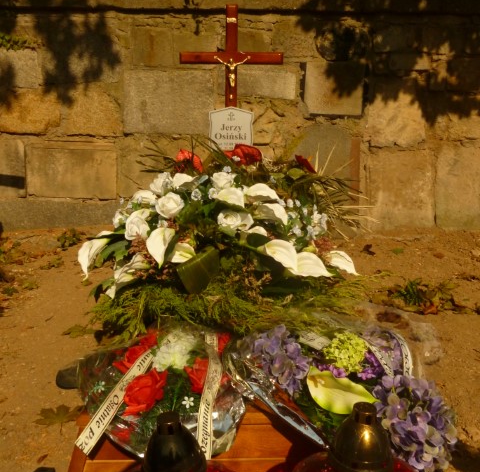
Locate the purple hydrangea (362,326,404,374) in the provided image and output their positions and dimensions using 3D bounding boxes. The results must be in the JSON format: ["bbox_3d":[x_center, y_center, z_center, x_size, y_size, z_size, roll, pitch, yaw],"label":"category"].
[{"bbox_3d":[0.305,0.245,1.110,0.095,0.105,0.100,0,11,0],"label":"purple hydrangea"}]

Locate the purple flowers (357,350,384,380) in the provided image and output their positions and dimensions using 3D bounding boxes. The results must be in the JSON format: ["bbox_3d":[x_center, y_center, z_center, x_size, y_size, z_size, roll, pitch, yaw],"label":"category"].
[{"bbox_3d":[0.266,0.265,1.060,0.060,0.062,0.060,0,11,0],"label":"purple flowers"}]

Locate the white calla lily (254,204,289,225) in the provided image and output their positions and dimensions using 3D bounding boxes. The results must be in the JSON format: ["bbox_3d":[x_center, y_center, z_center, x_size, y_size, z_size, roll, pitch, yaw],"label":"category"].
[{"bbox_3d":[0.098,-0.071,1.630,0.110,0.072,0.095,-5,12,-23],"label":"white calla lily"}]

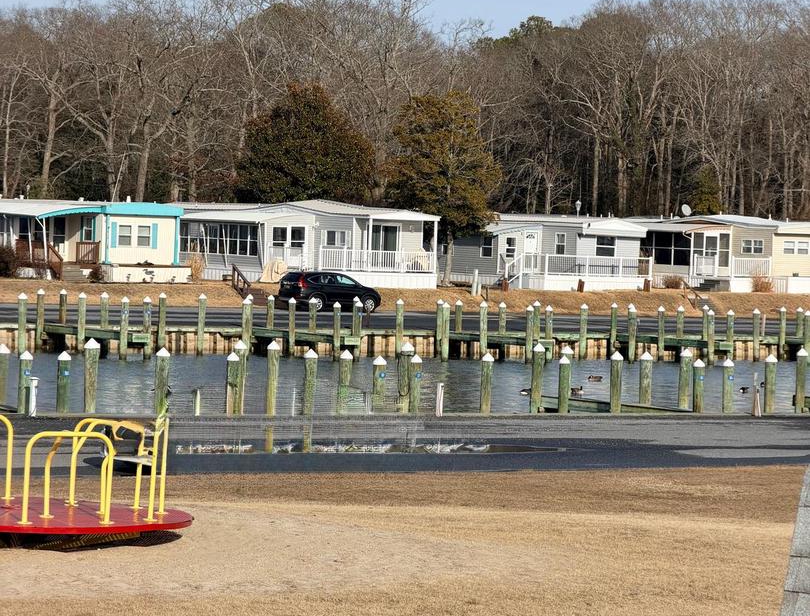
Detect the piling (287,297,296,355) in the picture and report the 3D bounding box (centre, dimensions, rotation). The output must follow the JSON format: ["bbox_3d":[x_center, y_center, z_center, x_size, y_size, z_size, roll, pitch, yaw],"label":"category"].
[{"bbox_3d":[-3.790,0.636,104.570,0.260,1.950,0.260,2,1,0],"label":"piling"}]

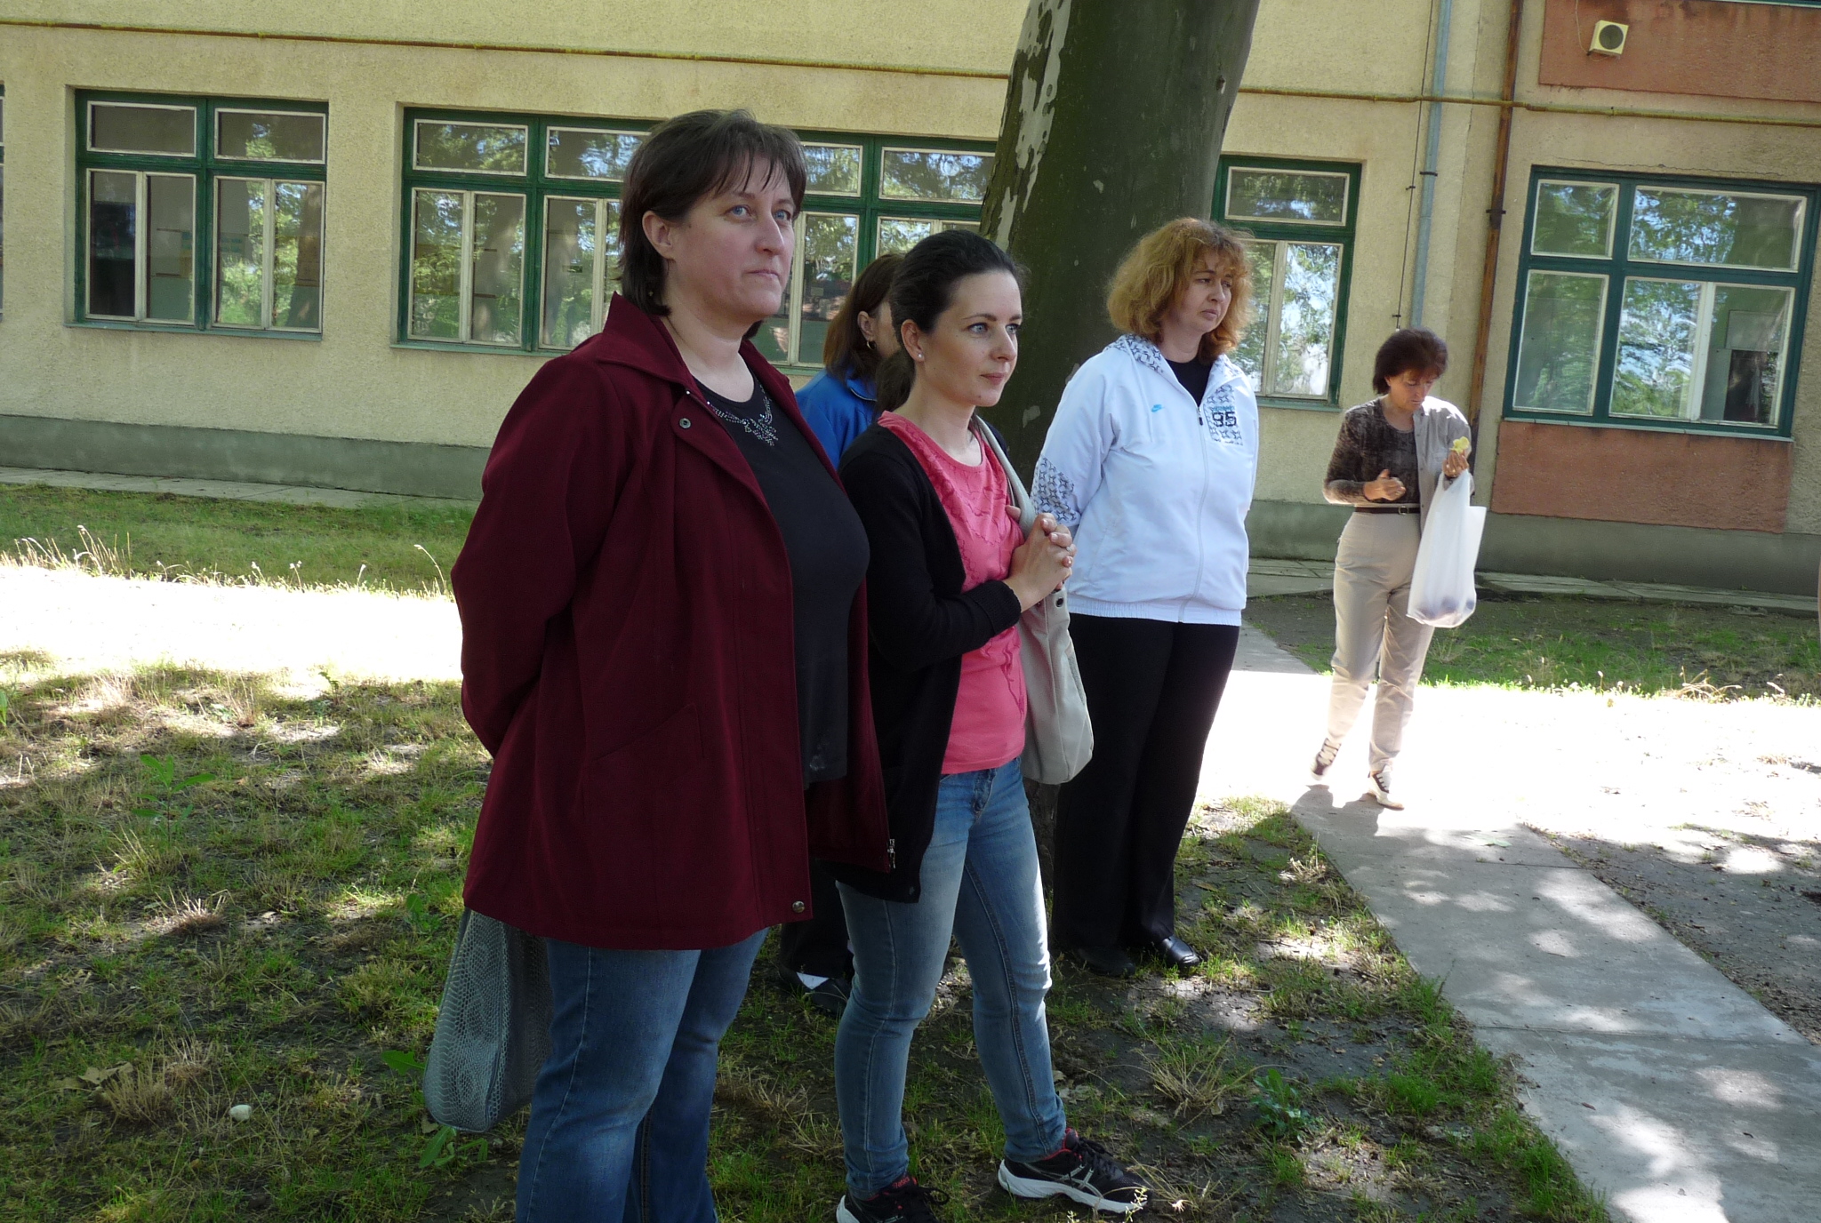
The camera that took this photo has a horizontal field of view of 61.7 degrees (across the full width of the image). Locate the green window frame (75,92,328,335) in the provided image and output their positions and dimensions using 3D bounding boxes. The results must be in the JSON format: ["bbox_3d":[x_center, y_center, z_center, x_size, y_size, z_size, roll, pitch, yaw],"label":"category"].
[{"bbox_3d":[-6.643,-3.724,14.353,2.388,2.146,0.150,4,6,2],"label":"green window frame"}]

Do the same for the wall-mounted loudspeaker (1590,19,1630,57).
[{"bbox_3d":[5.939,-4.865,12.971,0.239,0.237,0.120,12,7,2],"label":"wall-mounted loudspeaker"}]

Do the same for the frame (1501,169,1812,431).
[{"bbox_3d":[6.798,-2.801,13.857,2.568,2.256,0.150,4,6,2],"label":"frame"}]

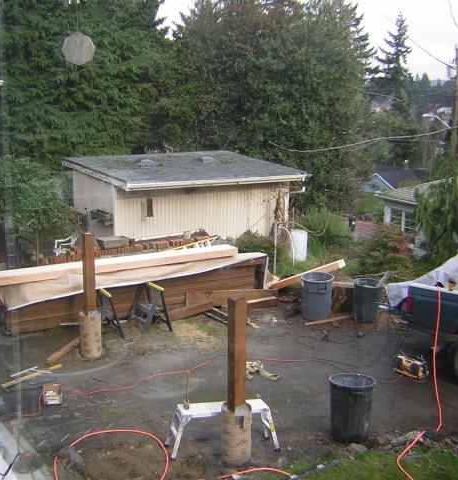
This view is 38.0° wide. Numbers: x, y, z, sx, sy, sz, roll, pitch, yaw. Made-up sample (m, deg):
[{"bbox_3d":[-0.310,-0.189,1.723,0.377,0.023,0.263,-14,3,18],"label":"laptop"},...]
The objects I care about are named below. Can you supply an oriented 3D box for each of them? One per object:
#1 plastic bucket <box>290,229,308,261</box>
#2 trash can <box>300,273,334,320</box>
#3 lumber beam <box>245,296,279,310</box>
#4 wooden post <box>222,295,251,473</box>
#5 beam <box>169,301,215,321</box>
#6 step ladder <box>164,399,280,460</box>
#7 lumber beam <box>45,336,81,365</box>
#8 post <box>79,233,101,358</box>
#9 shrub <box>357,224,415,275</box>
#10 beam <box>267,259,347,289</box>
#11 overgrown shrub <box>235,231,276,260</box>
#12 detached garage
[{"bbox_3d":[1.684,0.146,15.791,0.400,0.720,0.400,0,10,0],"label":"plastic bucket"},{"bbox_3d":[1.554,0.994,11.585,0.580,0.700,0.580,0,10,0],"label":"trash can"},{"bbox_3d":[0.510,1.198,12.286,0.760,0.130,0.140,-5,11,-27],"label":"lumber beam"},{"bbox_3d":[0.088,1.416,6.587,0.310,1.730,0.310,-6,12,-30],"label":"wooden post"},{"bbox_3d":[-0.690,1.247,11.960,0.990,0.150,0.130,-9,14,-41],"label":"beam"},{"bbox_3d":[-0.075,1.979,6.994,1.130,0.470,0.340,-2,11,-12],"label":"step ladder"},{"bbox_3d":[-2.473,1.651,9.913,0.100,0.080,0.880,3,11,16],"label":"lumber beam"},{"bbox_3d":[-1.988,0.791,9.476,0.310,1.780,0.310,-6,12,-30],"label":"post"},{"bbox_3d":[3.620,0.247,15.300,1.350,1.163,1.300,3,11,13],"label":"shrub"},{"bbox_3d":[1.492,0.723,12.900,0.140,0.140,2.220,-7,-10,-35],"label":"beam"},{"bbox_3d":[0.689,0.260,17.300,1.200,0.945,1.150,1,11,2],"label":"overgrown shrub"},{"bbox_3d":[-1.708,-1.730,25.574,7.552,2.863,5.251,-7,13,-35],"label":"detached garage"}]

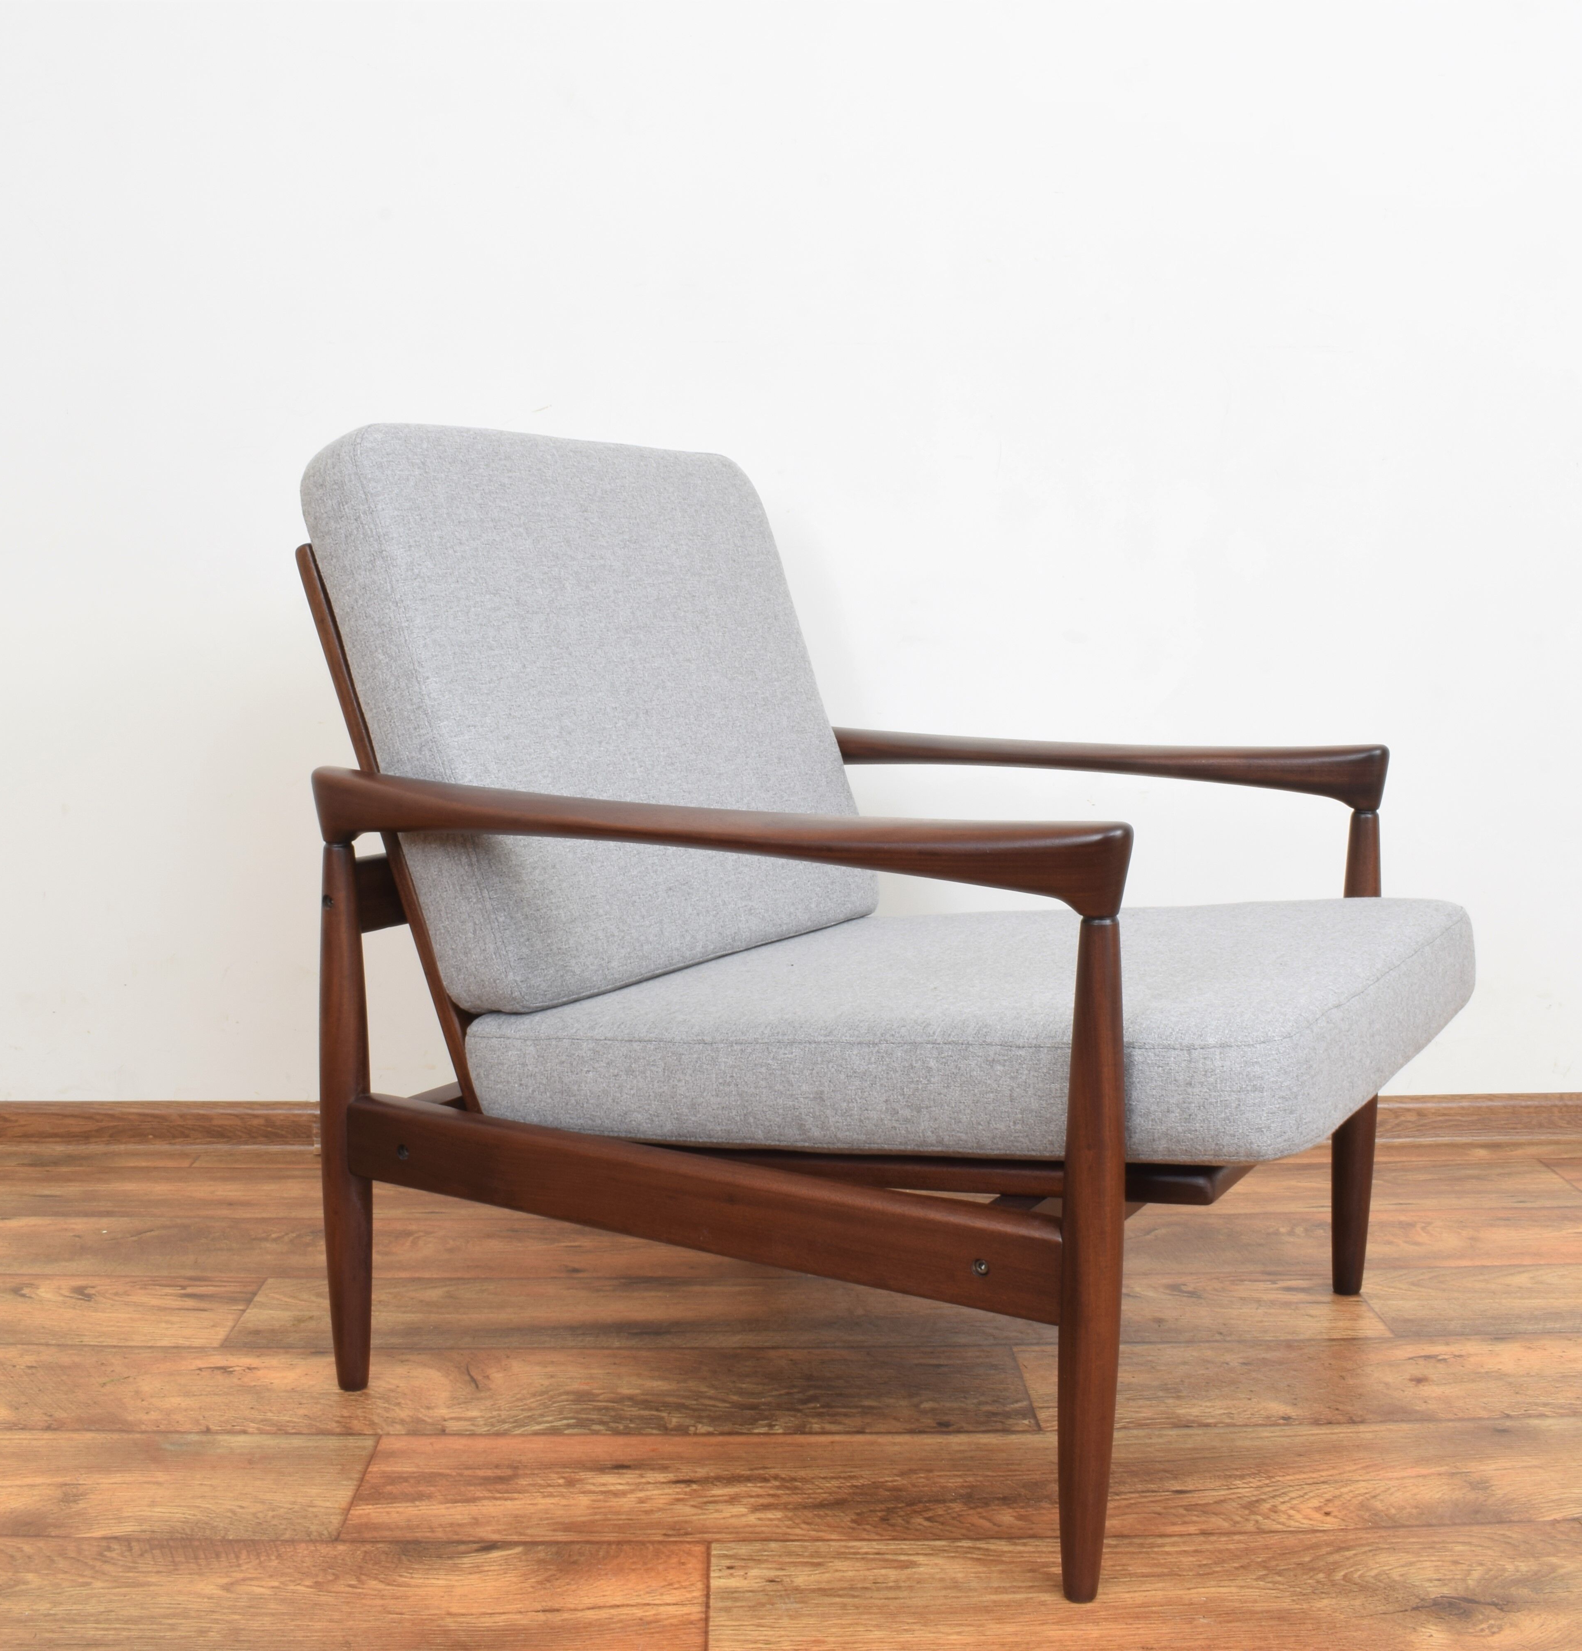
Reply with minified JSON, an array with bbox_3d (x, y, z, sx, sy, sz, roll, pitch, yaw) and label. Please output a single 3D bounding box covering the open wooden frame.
[{"bbox_3d":[0.066,0.114,1.784,0.913,0.762,0.723,5,10,32],"label":"open wooden frame"}]

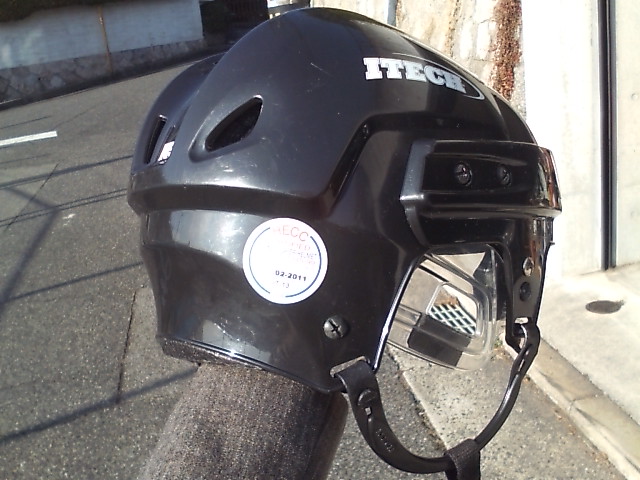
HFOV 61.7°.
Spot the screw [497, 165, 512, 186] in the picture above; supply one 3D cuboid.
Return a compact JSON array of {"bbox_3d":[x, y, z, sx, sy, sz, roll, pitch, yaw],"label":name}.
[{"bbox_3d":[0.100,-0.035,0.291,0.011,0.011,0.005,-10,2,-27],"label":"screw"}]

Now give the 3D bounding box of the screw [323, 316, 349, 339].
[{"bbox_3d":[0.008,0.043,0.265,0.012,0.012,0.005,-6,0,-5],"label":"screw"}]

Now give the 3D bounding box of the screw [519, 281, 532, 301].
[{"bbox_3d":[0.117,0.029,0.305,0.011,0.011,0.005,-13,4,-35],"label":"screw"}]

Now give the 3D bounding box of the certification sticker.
[{"bbox_3d":[-0.017,0.011,0.265,0.042,0.042,0.002,12,-2,0],"label":"certification sticker"}]

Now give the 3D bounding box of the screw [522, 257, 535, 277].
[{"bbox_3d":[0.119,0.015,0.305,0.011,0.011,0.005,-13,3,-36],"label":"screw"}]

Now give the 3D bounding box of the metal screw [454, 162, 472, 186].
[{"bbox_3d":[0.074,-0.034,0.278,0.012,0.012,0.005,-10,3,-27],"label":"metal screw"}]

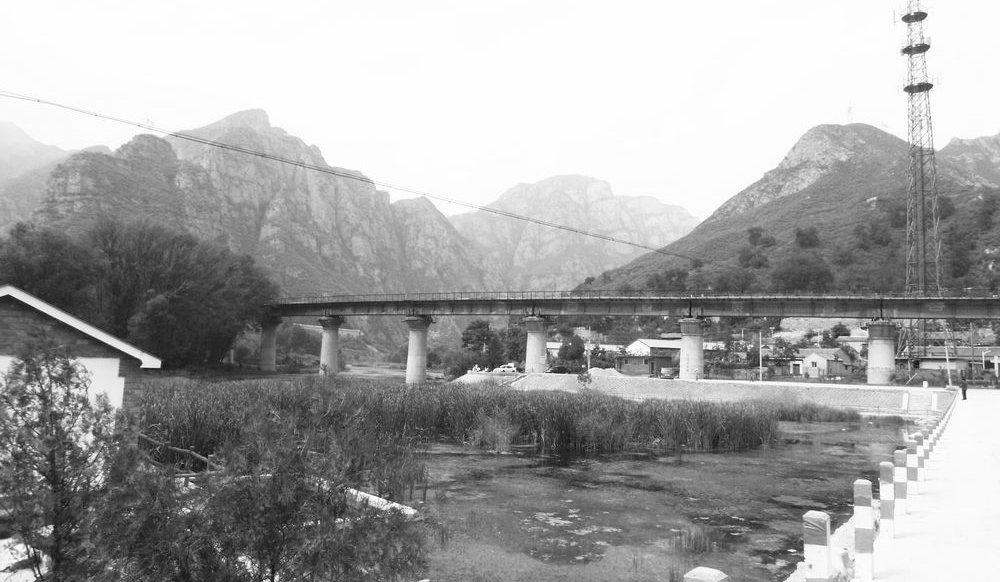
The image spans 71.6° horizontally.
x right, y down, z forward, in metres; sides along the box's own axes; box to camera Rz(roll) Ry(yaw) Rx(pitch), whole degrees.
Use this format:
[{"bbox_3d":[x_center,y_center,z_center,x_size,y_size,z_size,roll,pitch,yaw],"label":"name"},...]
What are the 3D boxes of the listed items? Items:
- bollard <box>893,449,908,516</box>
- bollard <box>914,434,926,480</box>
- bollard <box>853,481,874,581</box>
[{"bbox_3d":[5.825,2.768,10.045,0.125,0.835,0.125,-2,-6,34],"label":"bollard"},{"bbox_3d":[8.360,3.317,13.800,0.125,0.835,0.125,-2,-6,34],"label":"bollard"},{"bbox_3d":[3.292,2.155,6.297,0.125,0.835,0.125,-2,-6,34],"label":"bollard"}]

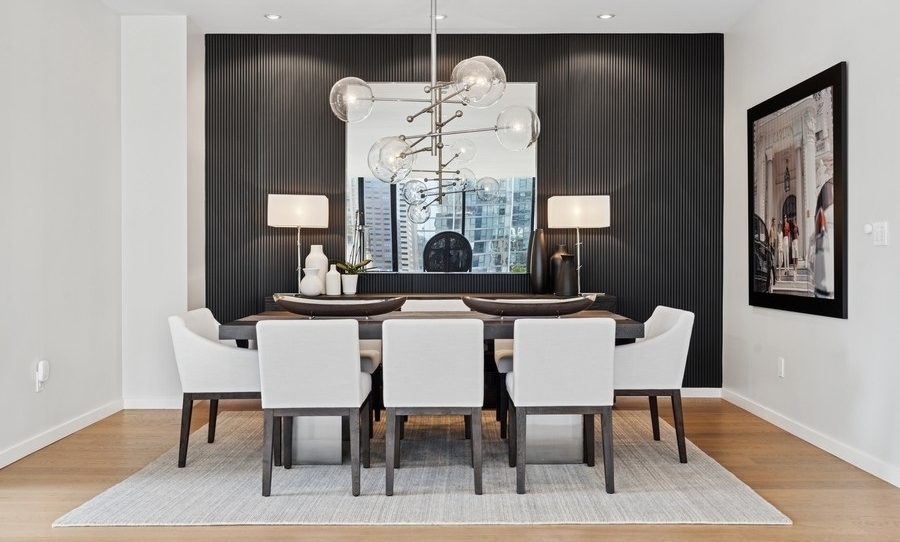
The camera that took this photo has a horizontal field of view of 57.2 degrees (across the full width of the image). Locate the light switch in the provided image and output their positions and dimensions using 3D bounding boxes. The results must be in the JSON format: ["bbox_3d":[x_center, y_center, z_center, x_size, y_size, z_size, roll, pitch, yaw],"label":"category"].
[{"bbox_3d":[2.154,-0.186,4.120,0.012,0.115,0.118,0,1,0],"label":"light switch"}]

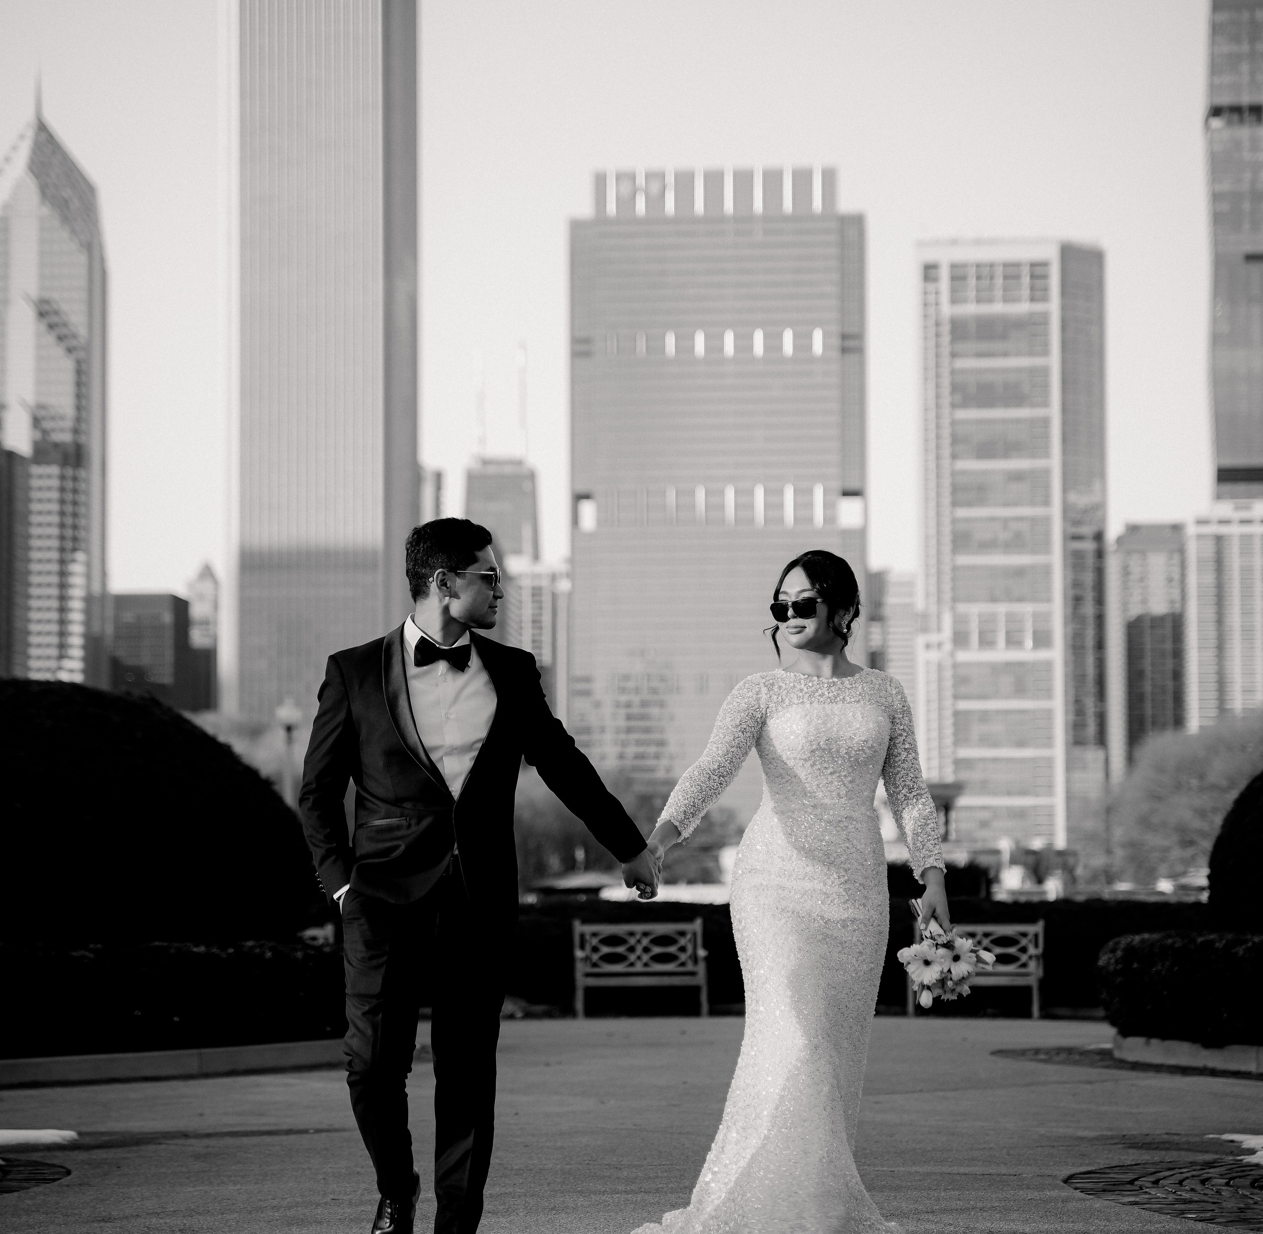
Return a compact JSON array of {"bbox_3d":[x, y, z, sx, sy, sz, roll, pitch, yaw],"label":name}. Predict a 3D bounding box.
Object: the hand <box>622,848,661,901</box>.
[{"bbox_3d":[0.024,0.590,9.120,0.090,0.125,0.100,0,-5,0],"label":"hand"}]

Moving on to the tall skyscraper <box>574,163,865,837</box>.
[{"bbox_3d":[26.693,-18.460,1210.328,86.000,229.839,46.000,-1,-5,5],"label":"tall skyscraper"}]

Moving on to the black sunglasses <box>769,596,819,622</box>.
[{"bbox_3d":[0.413,-0.016,9.320,0.142,0.050,0.140,-9,-5,31],"label":"black sunglasses"}]

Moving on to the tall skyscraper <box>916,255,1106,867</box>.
[{"bbox_3d":[116.970,-8.180,1209.483,54.000,208.668,34.000,-1,-5,7],"label":"tall skyscraper"}]

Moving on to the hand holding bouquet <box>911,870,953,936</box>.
[{"bbox_3d":[0.713,0.676,9.320,0.090,0.160,0.090,0,-5,0],"label":"hand holding bouquet"}]

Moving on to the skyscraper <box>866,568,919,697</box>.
[{"bbox_3d":[123.019,61.697,1820.855,31.000,166.913,28.000,-1,-5,5],"label":"skyscraper"}]

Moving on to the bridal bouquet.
[{"bbox_3d":[0.743,0.816,9.280,0.220,0.200,0.200,0,-5,0],"label":"bridal bouquet"}]

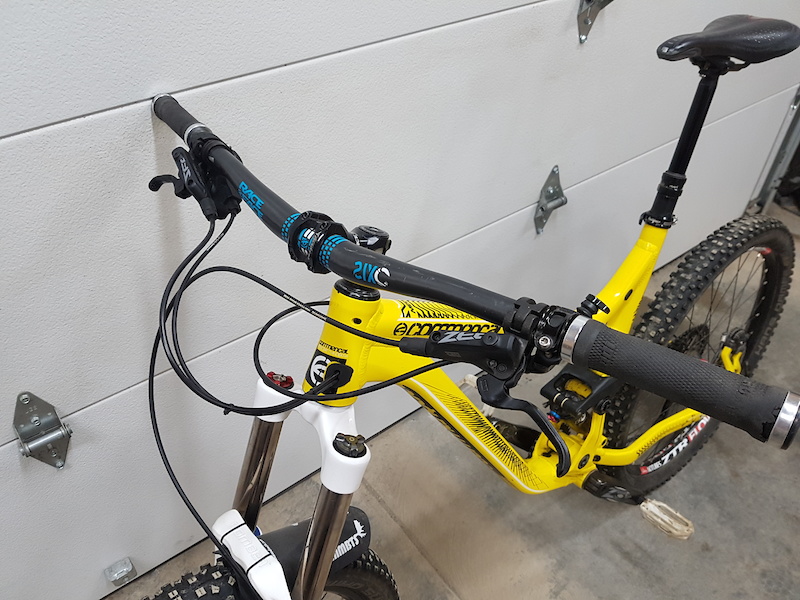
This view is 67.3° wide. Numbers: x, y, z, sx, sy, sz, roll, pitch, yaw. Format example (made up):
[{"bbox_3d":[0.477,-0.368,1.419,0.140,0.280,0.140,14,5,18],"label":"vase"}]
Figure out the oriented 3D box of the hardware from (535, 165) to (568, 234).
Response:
[{"bbox_3d":[0.368,-0.230,1.444,0.072,0.184,0.036,-26,48,-26],"label":"hardware"}]

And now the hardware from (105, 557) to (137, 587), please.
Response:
[{"bbox_3d":[-0.576,0.564,1.242,0.048,0.034,0.029,-26,48,-26],"label":"hardware"}]

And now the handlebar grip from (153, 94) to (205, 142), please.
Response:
[{"bbox_3d":[-0.281,-0.229,0.762,0.034,0.034,0.137,-22,42,-25],"label":"handlebar grip"}]

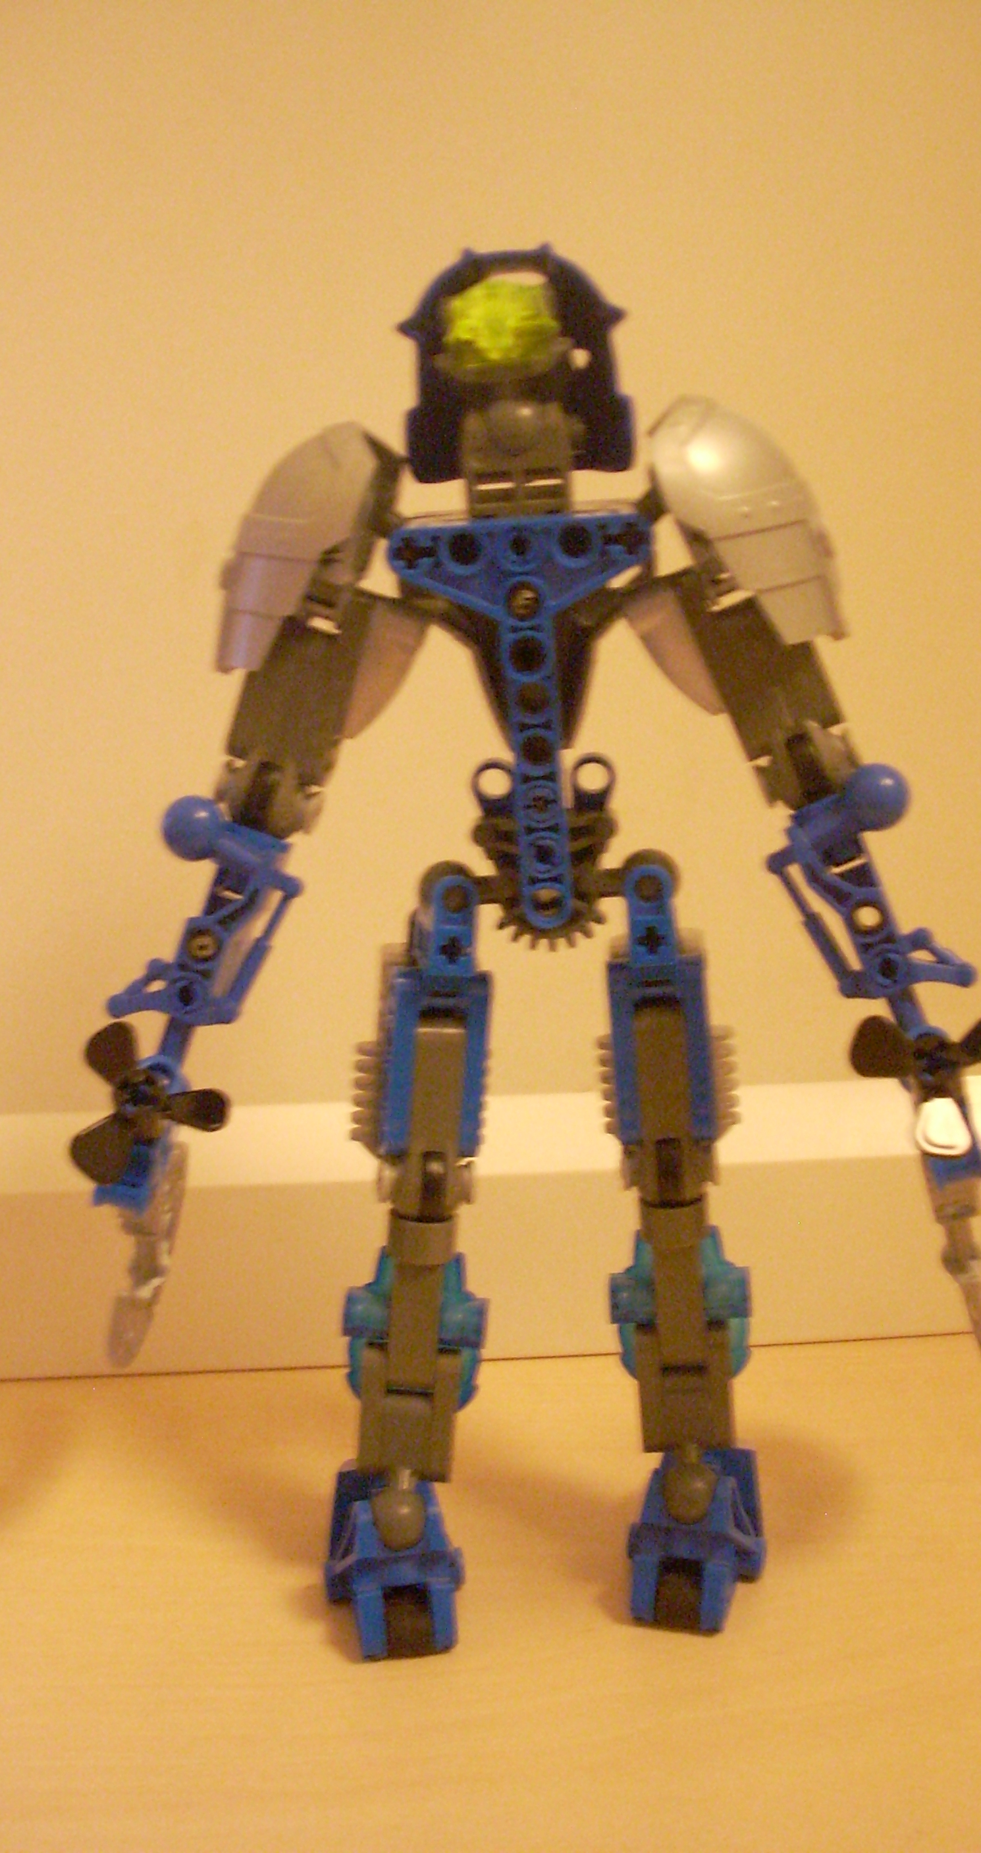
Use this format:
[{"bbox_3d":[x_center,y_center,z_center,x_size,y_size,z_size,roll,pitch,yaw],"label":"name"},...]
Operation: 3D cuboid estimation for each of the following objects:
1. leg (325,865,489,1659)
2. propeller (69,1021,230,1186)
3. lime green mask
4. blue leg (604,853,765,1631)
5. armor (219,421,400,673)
[{"bbox_3d":[-0.014,0.056,0.342,0.027,0.146,0.040,0,24,-10],"label":"leg"},{"bbox_3d":[-0.050,0.025,0.289,0.024,0.024,0.009,1,10,9],"label":"propeller"},{"bbox_3d":[0.002,-0.084,0.278,0.017,0.015,0.012,0,24,7],"label":"lime green mask"},{"bbox_3d":[0.033,0.053,0.344,0.027,0.144,0.040,-1,24,6],"label":"blue leg"},{"bbox_3d":[-0.027,-0.055,0.289,0.019,0.038,0.017,37,18,29],"label":"armor"}]

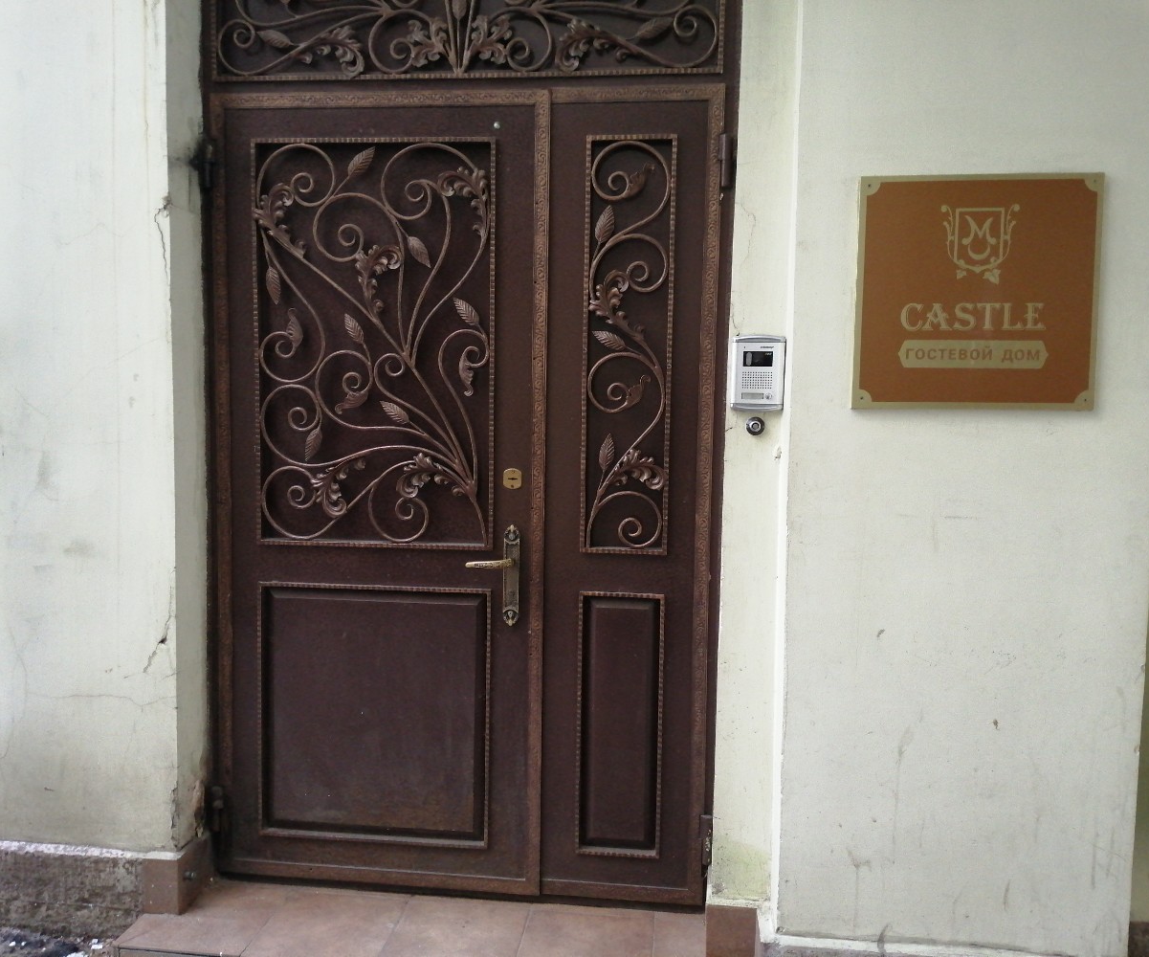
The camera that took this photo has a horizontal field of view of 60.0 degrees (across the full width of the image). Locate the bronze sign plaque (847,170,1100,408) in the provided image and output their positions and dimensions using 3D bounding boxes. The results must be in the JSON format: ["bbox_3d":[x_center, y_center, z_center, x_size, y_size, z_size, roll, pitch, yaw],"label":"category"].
[{"bbox_3d":[0.842,-0.388,2.089,0.488,0.486,0.020,1,4,7],"label":"bronze sign plaque"}]

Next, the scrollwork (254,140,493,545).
[{"bbox_3d":[-0.529,-0.355,2.622,0.645,1.050,0.040,1,4,6],"label":"scrollwork"}]

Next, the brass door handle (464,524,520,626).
[{"bbox_3d":[-0.214,0.258,2.607,0.136,0.269,0.060,1,4,6],"label":"brass door handle"}]

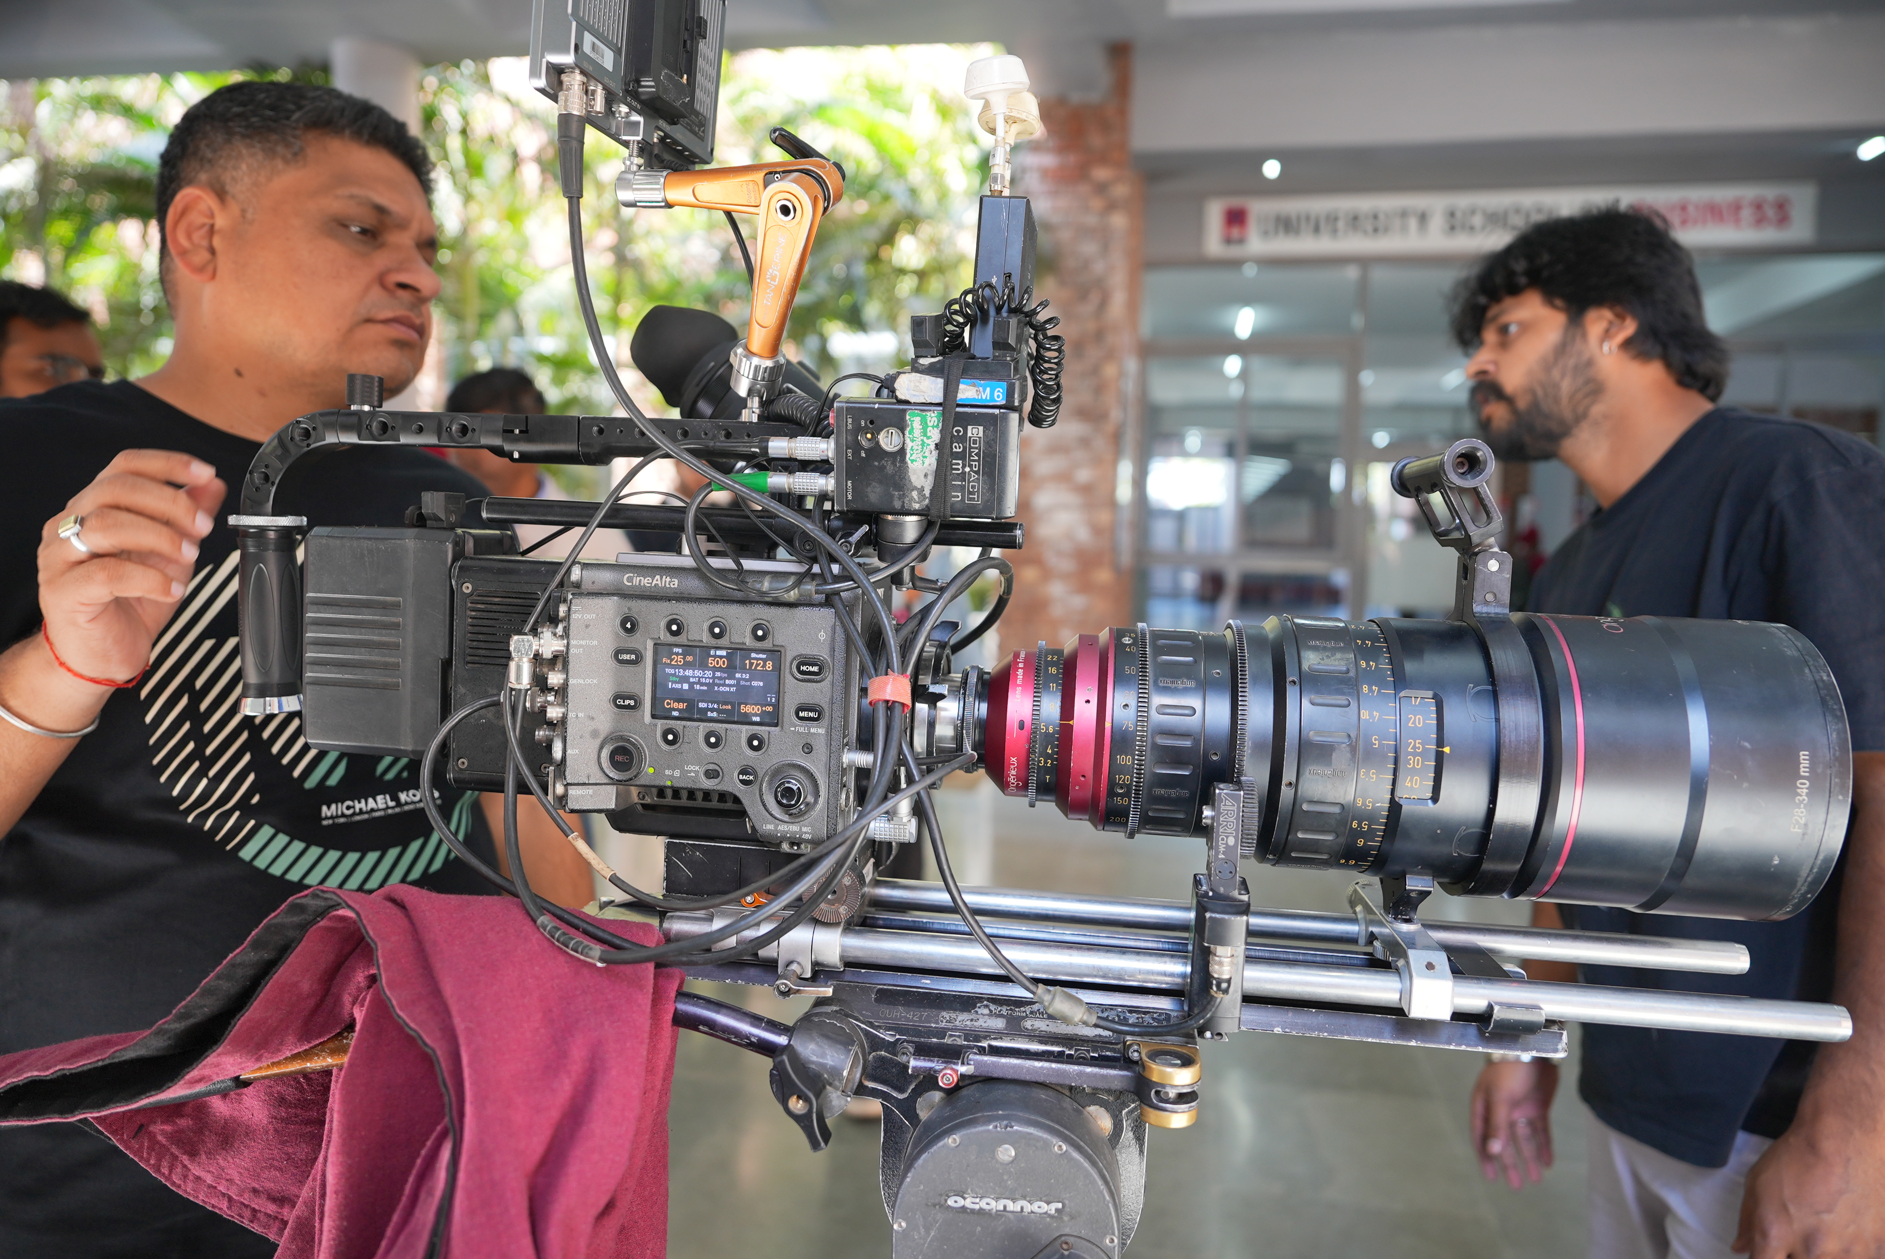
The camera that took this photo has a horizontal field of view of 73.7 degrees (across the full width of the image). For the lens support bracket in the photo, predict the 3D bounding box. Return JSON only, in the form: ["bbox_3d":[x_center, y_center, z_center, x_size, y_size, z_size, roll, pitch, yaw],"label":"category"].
[{"bbox_3d":[0.282,0.024,0.703,0.057,0.247,0.162,3,4,6],"label":"lens support bracket"}]

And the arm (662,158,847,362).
[{"bbox_3d":[-0.113,-0.205,0.716,0.117,0.114,0.063,2,31,10],"label":"arm"}]

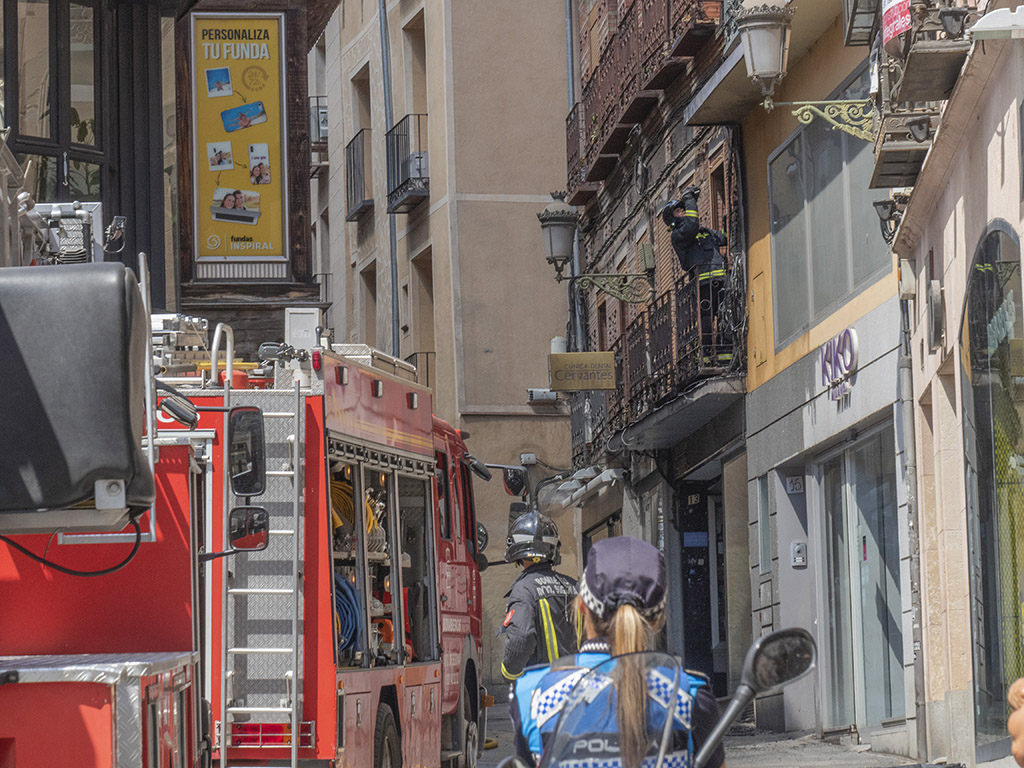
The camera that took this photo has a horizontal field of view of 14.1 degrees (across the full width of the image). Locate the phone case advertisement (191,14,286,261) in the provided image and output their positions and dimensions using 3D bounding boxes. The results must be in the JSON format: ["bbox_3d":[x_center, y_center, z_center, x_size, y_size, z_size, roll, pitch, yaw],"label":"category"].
[{"bbox_3d":[-2.397,-2.173,36.500,0.830,2.160,0.070,0,-7,-10],"label":"phone case advertisement"}]

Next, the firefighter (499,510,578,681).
[{"bbox_3d":[0.191,1.518,19.500,0.560,1.830,0.430,2,-7,-30],"label":"firefighter"}]

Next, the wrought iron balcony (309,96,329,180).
[{"bbox_3d":[-3.062,-3.835,64.578,0.290,1.100,1.000,0,-7,-12],"label":"wrought iron balcony"}]

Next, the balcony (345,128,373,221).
[{"bbox_3d":[-2.204,-3.030,60.050,0.170,1.100,1.380,0,-7,-12],"label":"balcony"}]

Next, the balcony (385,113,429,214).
[{"bbox_3d":[-1.378,-2.943,55.447,0.280,1.070,1.570,0,-6,-13],"label":"balcony"}]

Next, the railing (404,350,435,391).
[{"bbox_3d":[-1.269,0.211,55.016,0.280,1.070,1.570,0,-6,-13],"label":"railing"}]

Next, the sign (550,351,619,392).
[{"bbox_3d":[0.781,-0.133,45.900,0.720,0.400,0.130,-1,-6,-5],"label":"sign"}]

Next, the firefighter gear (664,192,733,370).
[{"bbox_3d":[1.889,-1.057,41.500,0.500,1.750,0.570,-8,-9,44],"label":"firefighter gear"}]

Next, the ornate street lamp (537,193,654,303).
[{"bbox_3d":[0.933,-1.517,46.026,1.270,1.190,0.460,-1,-6,-5],"label":"ornate street lamp"}]

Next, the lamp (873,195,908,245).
[{"bbox_3d":[2.871,-1.247,31.500,0.270,0.370,0.250,-2,-6,2],"label":"lamp"}]

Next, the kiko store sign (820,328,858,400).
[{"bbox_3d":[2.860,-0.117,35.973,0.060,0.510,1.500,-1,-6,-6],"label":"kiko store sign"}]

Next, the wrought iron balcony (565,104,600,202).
[{"bbox_3d":[0.907,-2.866,51.670,0.290,1.060,1.280,-1,-6,-5],"label":"wrought iron balcony"}]

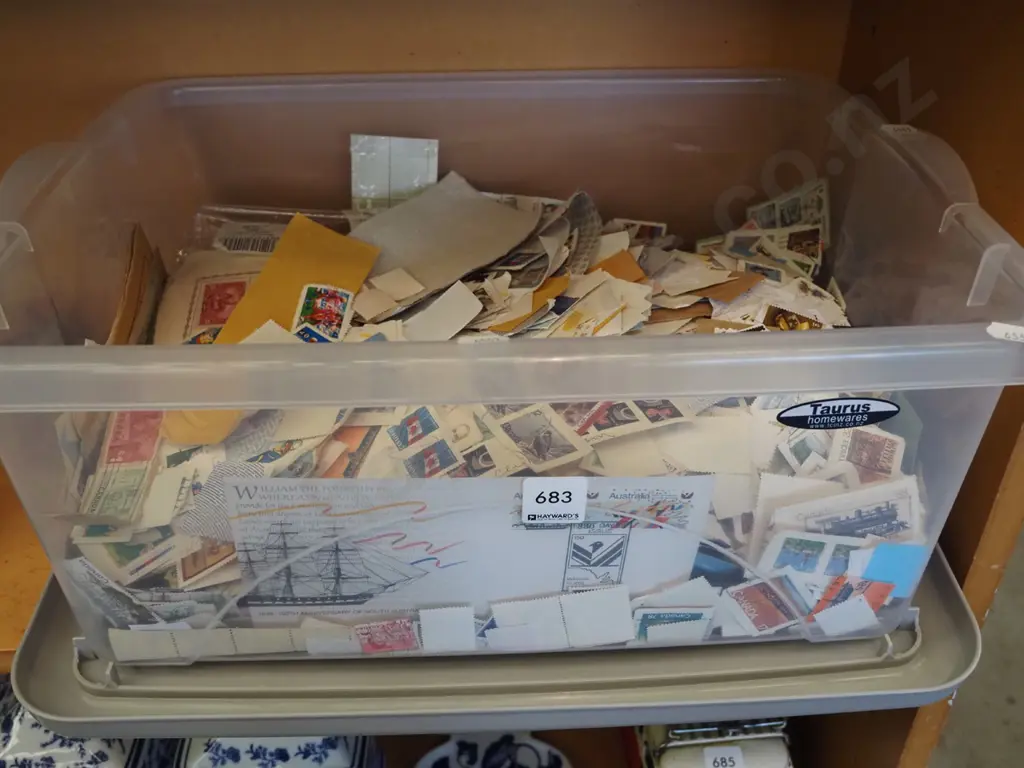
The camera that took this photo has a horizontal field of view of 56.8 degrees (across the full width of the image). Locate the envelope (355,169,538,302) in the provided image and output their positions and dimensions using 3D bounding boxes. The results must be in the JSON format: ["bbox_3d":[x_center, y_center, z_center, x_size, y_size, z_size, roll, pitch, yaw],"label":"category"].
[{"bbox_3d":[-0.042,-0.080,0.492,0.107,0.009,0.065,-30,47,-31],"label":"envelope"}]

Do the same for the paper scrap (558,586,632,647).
[{"bbox_3d":[0.039,0.106,0.427,0.030,0.037,0.002,-9,38,4],"label":"paper scrap"}]

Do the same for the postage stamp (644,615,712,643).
[{"bbox_3d":[0.076,0.114,0.435,0.029,0.017,0.002,-9,38,4],"label":"postage stamp"}]

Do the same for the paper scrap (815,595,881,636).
[{"bbox_3d":[0.155,0.109,0.438,0.025,0.024,0.002,-27,35,17],"label":"paper scrap"}]

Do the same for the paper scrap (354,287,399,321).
[{"bbox_3d":[-0.062,-0.036,0.429,0.016,0.003,0.013,-39,65,-24],"label":"paper scrap"}]

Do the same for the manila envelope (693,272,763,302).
[{"bbox_3d":[0.113,-0.052,0.491,0.019,0.003,0.035,27,44,32],"label":"manila envelope"}]

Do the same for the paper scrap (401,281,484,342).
[{"bbox_3d":[-0.030,-0.030,0.420,0.017,0.004,0.034,36,76,9],"label":"paper scrap"}]

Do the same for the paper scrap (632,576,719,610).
[{"bbox_3d":[0.074,0.098,0.425,0.034,0.021,0.002,-23,36,14],"label":"paper scrap"}]

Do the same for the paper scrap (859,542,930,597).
[{"bbox_3d":[0.171,0.083,0.423,0.028,0.034,0.002,4,38,-7],"label":"paper scrap"}]

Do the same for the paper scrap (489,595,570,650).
[{"bbox_3d":[0.008,0.110,0.428,0.030,0.037,0.002,-9,38,3],"label":"paper scrap"}]

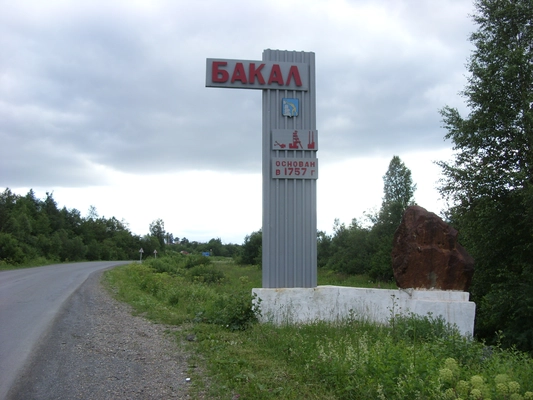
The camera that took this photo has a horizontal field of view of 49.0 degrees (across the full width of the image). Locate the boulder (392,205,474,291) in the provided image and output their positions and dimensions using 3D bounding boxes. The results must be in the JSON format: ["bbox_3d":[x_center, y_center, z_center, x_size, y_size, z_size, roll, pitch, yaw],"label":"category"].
[{"bbox_3d":[3.780,1.075,13.243,1.680,1.870,1.250,0,-5,-3],"label":"boulder"}]

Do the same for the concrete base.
[{"bbox_3d":[2.142,2.522,13.346,4.888,1.010,1.150,0,-5,-3],"label":"concrete base"}]

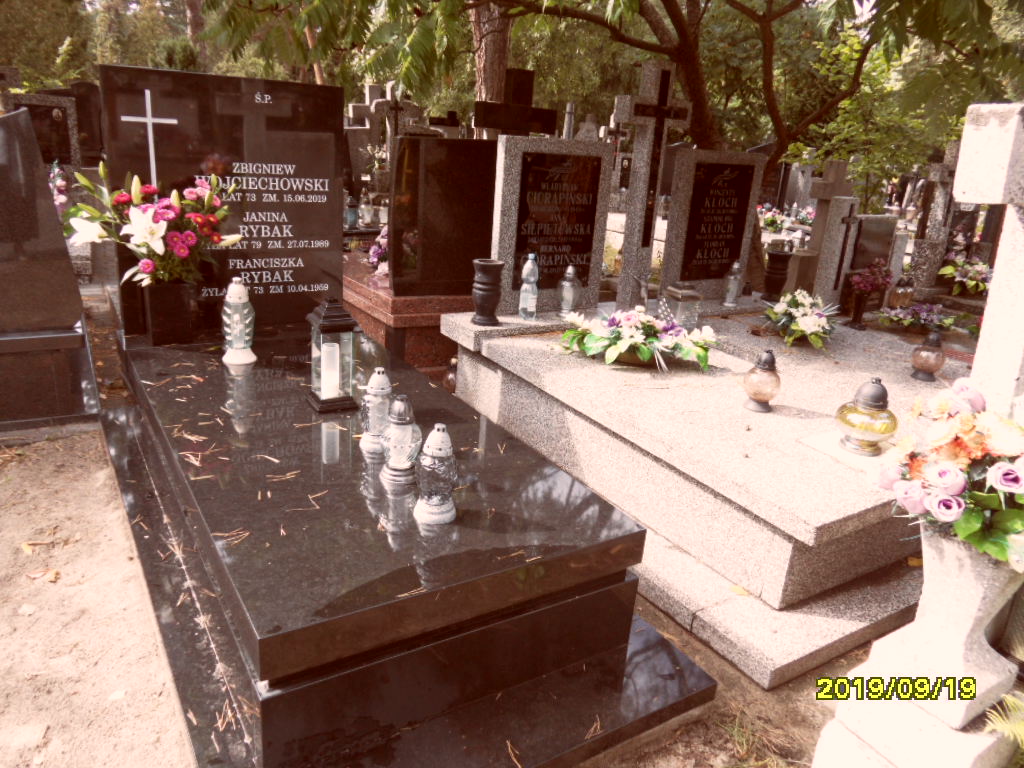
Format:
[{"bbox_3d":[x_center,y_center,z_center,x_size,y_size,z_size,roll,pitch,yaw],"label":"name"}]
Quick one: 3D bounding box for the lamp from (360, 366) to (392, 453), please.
[{"bbox_3d":[-0.358,0.065,1.870,0.093,0.224,0.093,-7,22,-31],"label":"lamp"}]

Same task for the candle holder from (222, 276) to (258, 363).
[{"bbox_3d":[-0.950,-0.224,2.455,0.122,0.285,0.122,-7,22,-31],"label":"candle holder"}]

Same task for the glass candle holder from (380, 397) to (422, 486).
[{"bbox_3d":[-0.268,0.129,1.721,0.100,0.217,0.100,4,19,-1],"label":"glass candle holder"}]

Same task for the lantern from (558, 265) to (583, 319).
[{"bbox_3d":[0.299,-0.490,3.722,0.127,0.258,0.127,4,17,-1],"label":"lantern"}]

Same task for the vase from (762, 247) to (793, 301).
[{"bbox_3d":[1.705,-0.704,4.585,0.144,0.328,0.144,-8,24,-33],"label":"vase"}]

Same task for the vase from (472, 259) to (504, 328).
[{"bbox_3d":[-0.116,-0.469,3.663,0.172,0.315,0.172,4,19,-1],"label":"vase"}]

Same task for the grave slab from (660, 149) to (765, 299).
[{"bbox_3d":[1.295,-1.013,4.581,0.715,0.910,0.100,-7,20,-33],"label":"grave slab"}]

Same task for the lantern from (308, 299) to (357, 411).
[{"bbox_3d":[-0.547,-0.100,2.150,0.150,0.319,0.150,-7,22,-31],"label":"lantern"}]

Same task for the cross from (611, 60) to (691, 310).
[{"bbox_3d":[0.785,-1.124,4.159,0.450,1.370,0.120,-7,22,-31],"label":"cross"}]

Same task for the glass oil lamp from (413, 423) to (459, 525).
[{"bbox_3d":[-0.166,0.196,1.606,0.097,0.224,0.097,5,20,-2],"label":"glass oil lamp"}]

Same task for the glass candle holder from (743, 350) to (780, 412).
[{"bbox_3d":[1.006,-0.017,2.842,0.140,0.235,0.140,-8,24,-33],"label":"glass candle holder"}]

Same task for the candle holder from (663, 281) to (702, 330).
[{"bbox_3d":[0.927,-0.422,3.856,0.145,0.235,0.145,-7,20,-33],"label":"candle holder"}]

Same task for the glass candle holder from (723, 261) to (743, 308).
[{"bbox_3d":[1.454,-0.655,4.643,0.115,0.277,0.115,-7,22,-31],"label":"glass candle holder"}]

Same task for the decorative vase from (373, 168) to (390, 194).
[{"bbox_3d":[-1.258,-1.973,6.900,0.190,0.270,0.190,-8,24,-33],"label":"decorative vase"}]

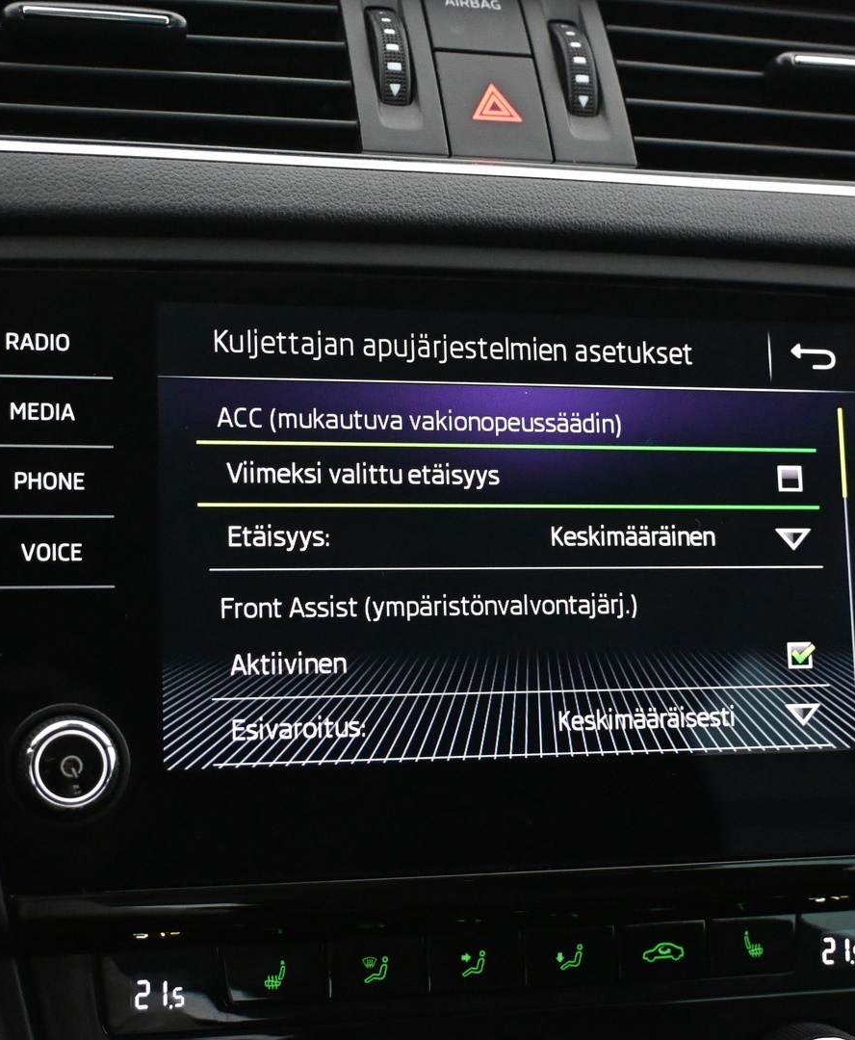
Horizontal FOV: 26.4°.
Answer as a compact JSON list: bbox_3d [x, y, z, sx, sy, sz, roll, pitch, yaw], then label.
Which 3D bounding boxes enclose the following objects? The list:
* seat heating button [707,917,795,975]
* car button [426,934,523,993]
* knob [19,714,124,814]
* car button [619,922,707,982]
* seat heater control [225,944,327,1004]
[{"bbox_3d":[0.080,0.105,0.450,0.023,0.014,0.005,0,-10,-15],"label":"seat heating button"},{"bbox_3d":[0.011,0.104,0.431,0.023,0.014,0.005,0,-10,-15],"label":"car button"},{"bbox_3d":[-0.076,0.052,0.386,0.021,0.021,0.013,0,-7,-15],"label":"knob"},{"bbox_3d":[0.057,0.105,0.444,0.023,0.014,0.005,0,-10,-15],"label":"car button"},{"bbox_3d":[-0.035,0.104,0.418,0.023,0.014,0.005,0,-10,-15],"label":"seat heater control"}]

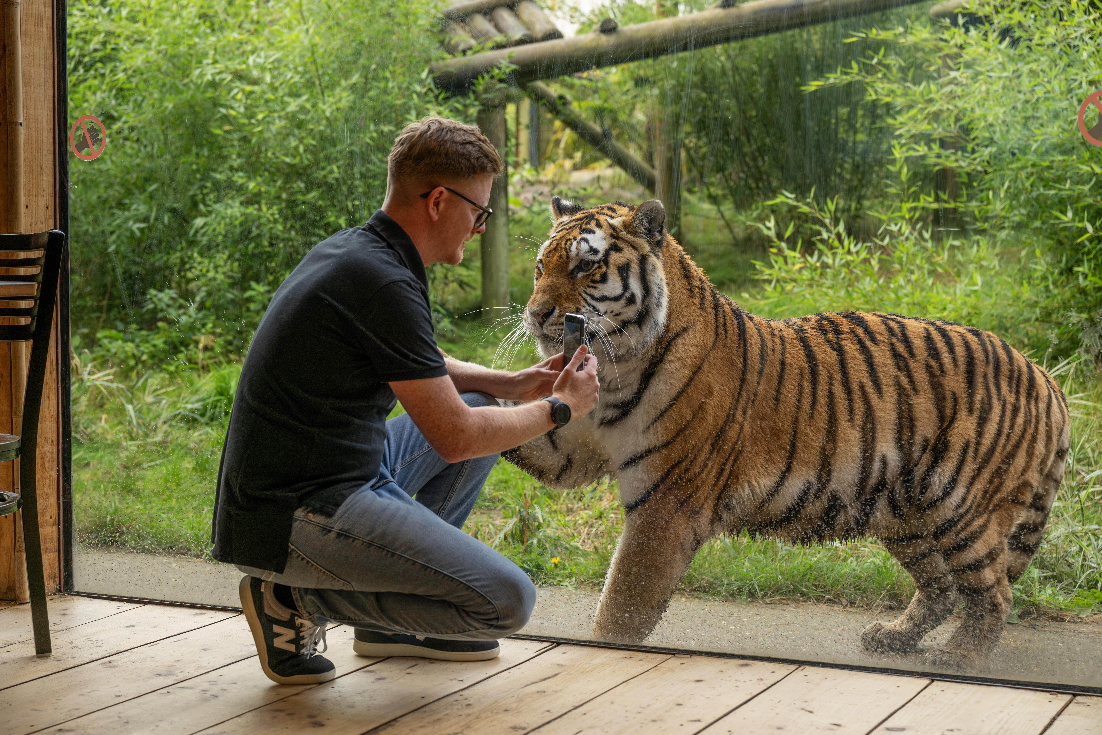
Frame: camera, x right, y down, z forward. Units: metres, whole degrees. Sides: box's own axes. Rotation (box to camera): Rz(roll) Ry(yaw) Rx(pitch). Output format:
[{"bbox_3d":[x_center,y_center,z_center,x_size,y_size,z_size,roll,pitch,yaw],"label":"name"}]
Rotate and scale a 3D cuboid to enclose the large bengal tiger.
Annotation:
[{"bbox_3d":[0.507,0.145,4.030,1.330,1.015,0.487,-1,4,-16],"label":"large bengal tiger"}]

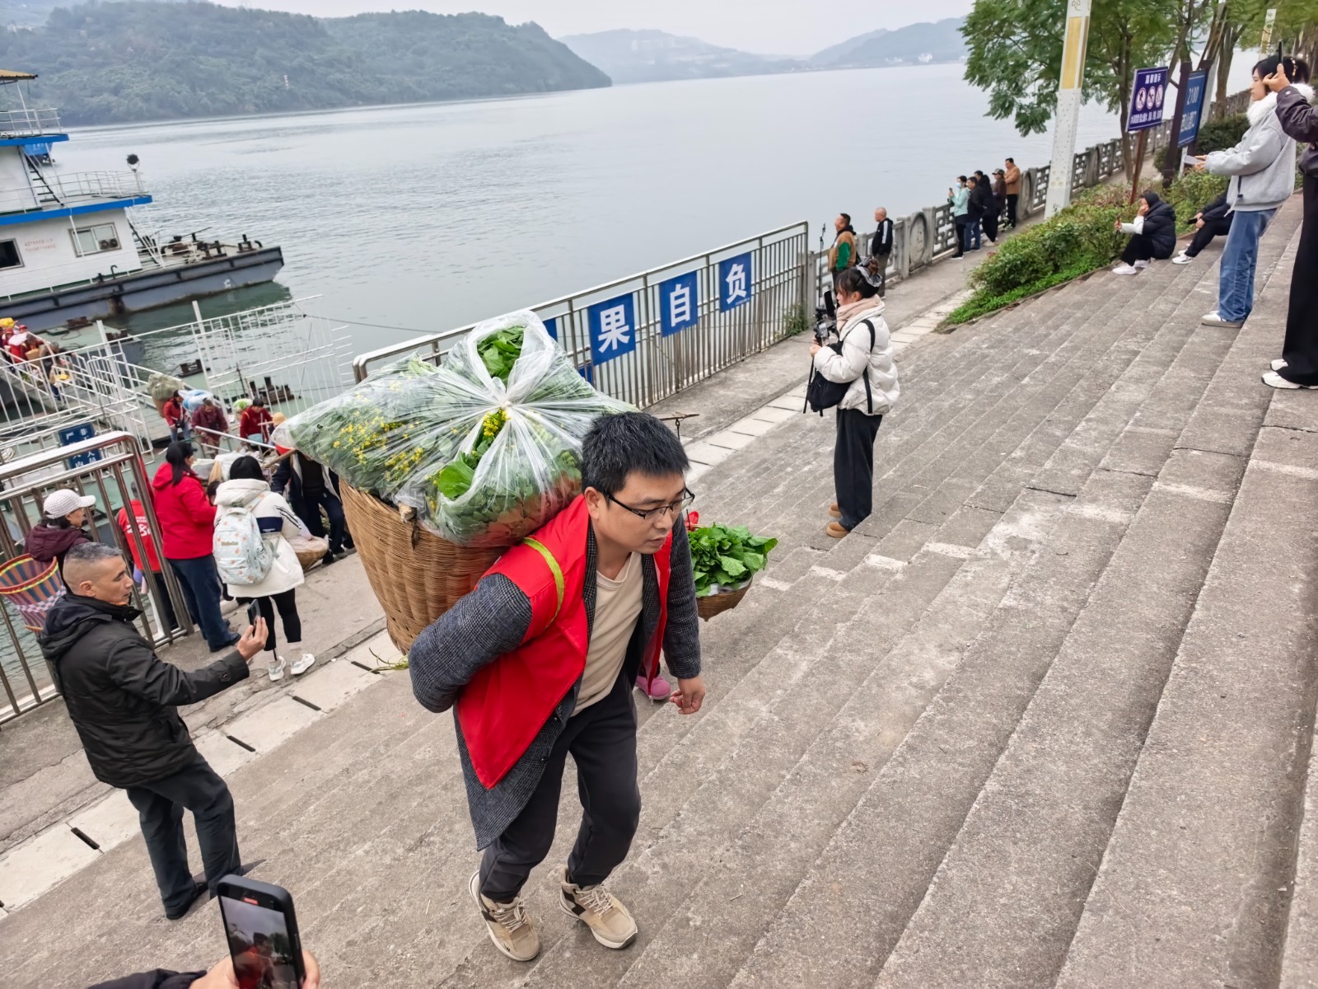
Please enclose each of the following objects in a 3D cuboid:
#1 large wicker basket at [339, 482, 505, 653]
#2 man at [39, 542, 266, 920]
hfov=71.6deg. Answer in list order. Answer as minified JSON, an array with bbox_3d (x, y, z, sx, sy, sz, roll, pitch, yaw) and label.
[{"bbox_3d":[-0.537,0.205,2.314,0.500,0.540,0.500,22,34,29],"label":"large wicker basket"},{"bbox_3d":[-1.975,0.954,3.739,0.560,1.760,0.760,19,33,38],"label":"man"}]

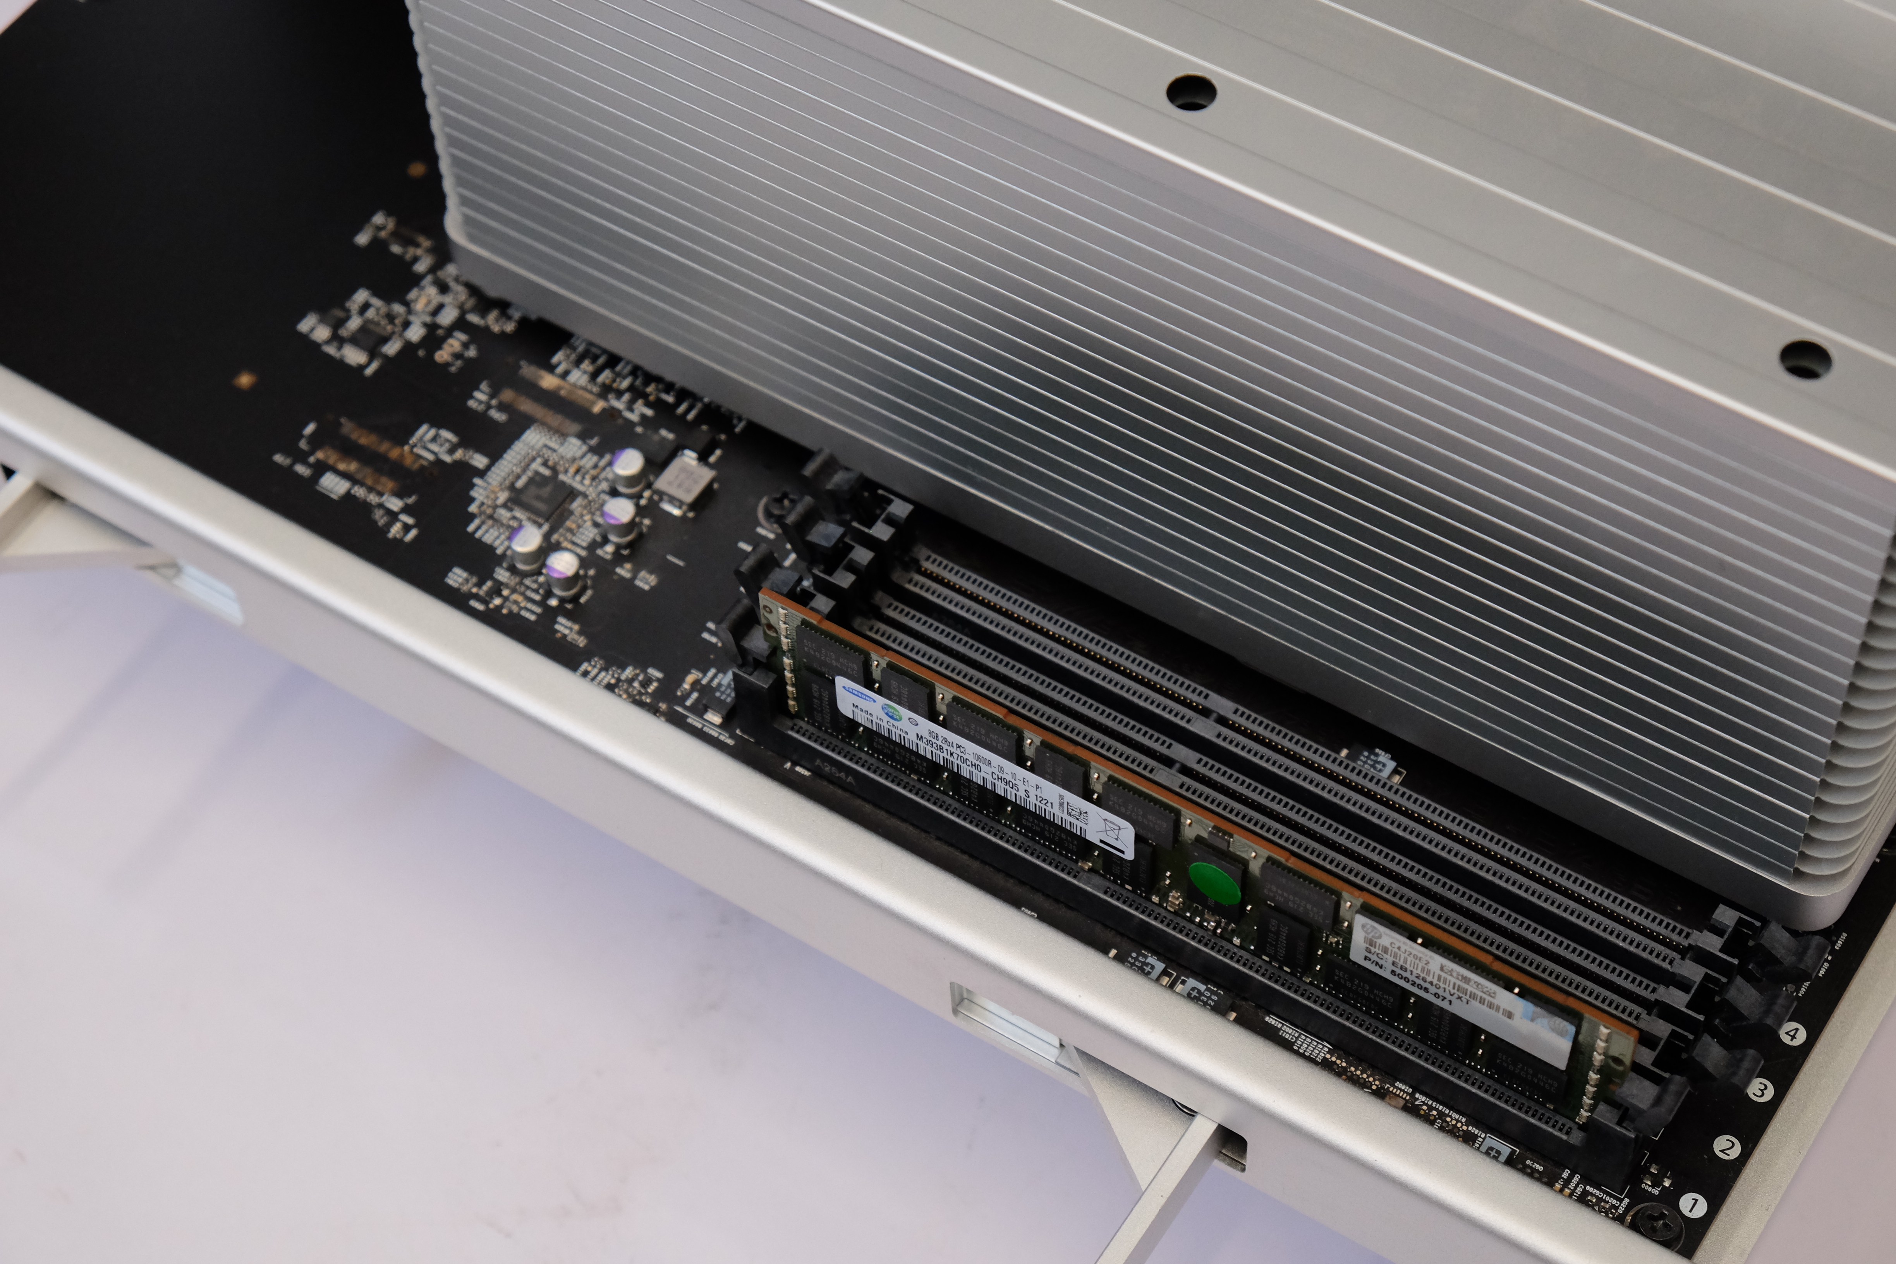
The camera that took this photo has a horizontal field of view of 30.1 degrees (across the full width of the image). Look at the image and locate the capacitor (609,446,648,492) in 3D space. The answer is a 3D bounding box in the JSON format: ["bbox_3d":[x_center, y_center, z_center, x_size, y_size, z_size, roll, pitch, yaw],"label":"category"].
[{"bbox_3d":[-0.048,-0.024,0.535,0.005,0.005,0.005,-1,53,1],"label":"capacitor"}]

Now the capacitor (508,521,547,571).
[{"bbox_3d":[-0.063,-0.012,0.526,0.005,0.005,0.005,-1,53,1],"label":"capacitor"}]

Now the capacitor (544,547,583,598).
[{"bbox_3d":[-0.057,-0.008,0.523,0.005,0.005,0.005,-1,53,1],"label":"capacitor"}]

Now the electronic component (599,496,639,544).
[{"bbox_3d":[-0.049,-0.016,0.529,0.005,0.005,0.005,-1,53,1],"label":"electronic component"}]

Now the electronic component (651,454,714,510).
[{"bbox_3d":[-0.040,-0.022,0.535,0.007,0.003,0.007,27,58,20],"label":"electronic component"}]

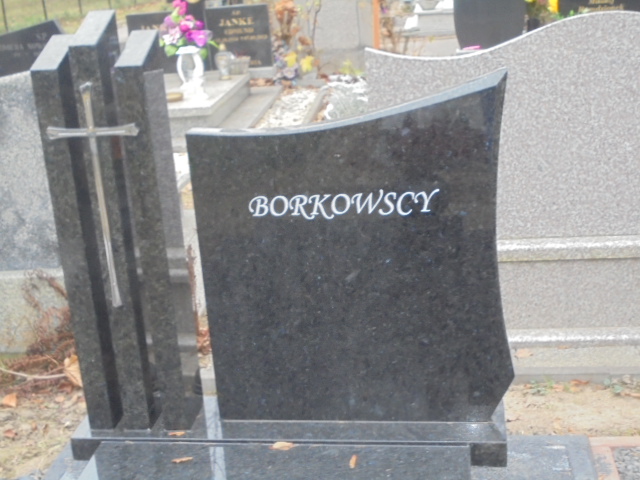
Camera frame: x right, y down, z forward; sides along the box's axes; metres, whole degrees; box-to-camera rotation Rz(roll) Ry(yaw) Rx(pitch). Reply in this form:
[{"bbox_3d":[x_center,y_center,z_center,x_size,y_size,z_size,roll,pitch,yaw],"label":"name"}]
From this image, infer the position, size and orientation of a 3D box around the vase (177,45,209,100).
[{"bbox_3d":[-0.932,-1.204,6.548,0.195,0.370,0.185,-1,18,9],"label":"vase"}]

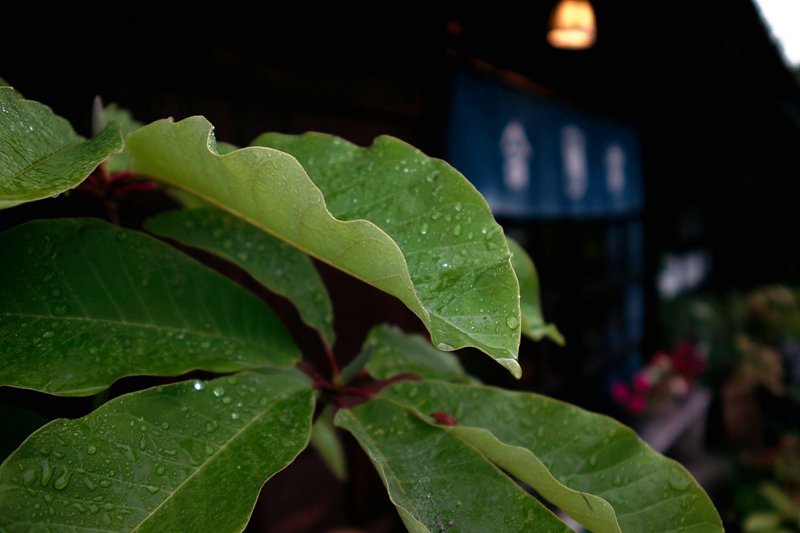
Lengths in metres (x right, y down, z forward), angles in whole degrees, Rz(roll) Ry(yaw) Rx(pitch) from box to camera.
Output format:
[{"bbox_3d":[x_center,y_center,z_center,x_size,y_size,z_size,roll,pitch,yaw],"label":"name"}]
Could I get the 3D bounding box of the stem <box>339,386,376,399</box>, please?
[{"bbox_3d":[-0.028,0.082,0.593,0.025,0.005,0.005,8,0,26],"label":"stem"}]

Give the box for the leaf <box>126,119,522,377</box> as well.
[{"bbox_3d":[-0.031,-0.038,0.523,0.281,0.074,0.107,26,14,25],"label":"leaf"}]

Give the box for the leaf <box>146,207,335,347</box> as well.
[{"bbox_3d":[-0.106,-0.008,0.663,0.196,0.030,0.073,31,31,27],"label":"leaf"}]

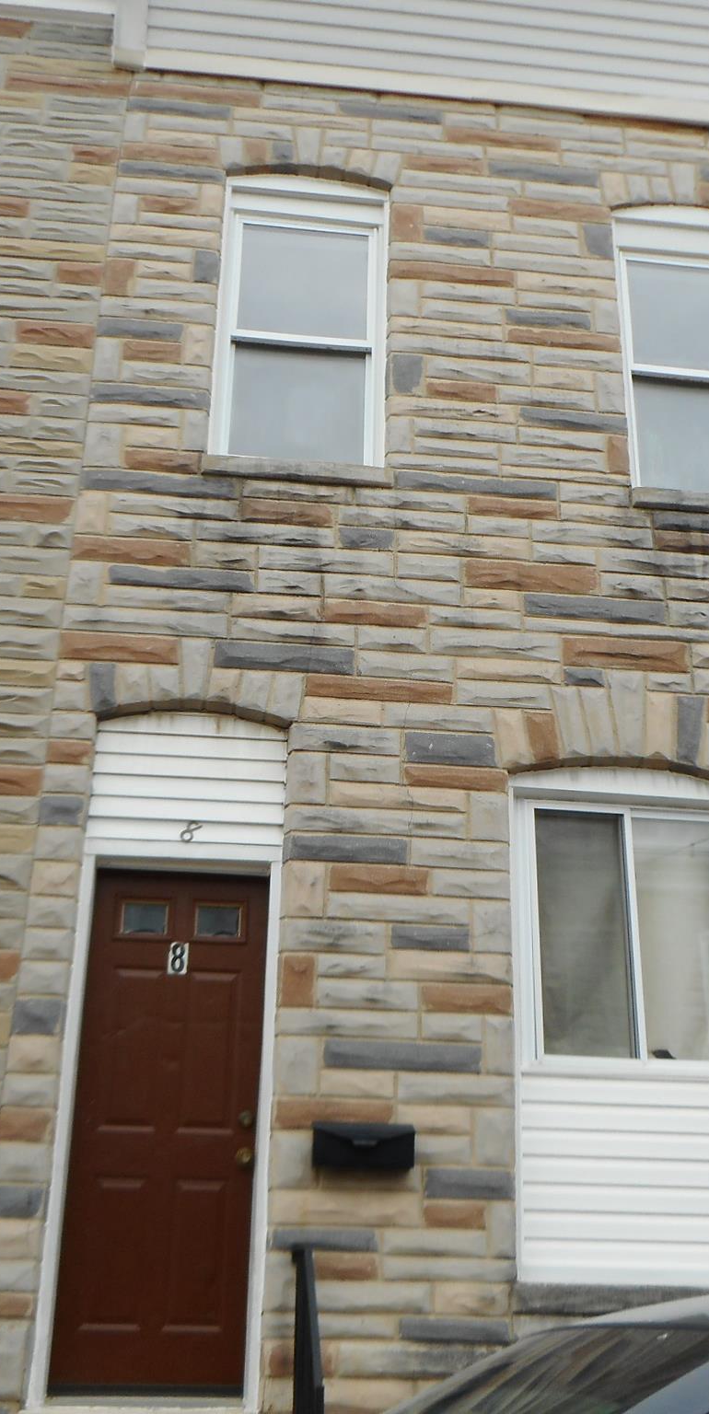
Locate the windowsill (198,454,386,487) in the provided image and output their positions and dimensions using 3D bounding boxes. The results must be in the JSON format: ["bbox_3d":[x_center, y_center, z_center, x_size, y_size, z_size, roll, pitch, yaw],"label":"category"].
[{"bbox_3d":[-0.291,-1.133,6.747,0.926,0.101,0.140,3,-22,-5],"label":"windowsill"}]

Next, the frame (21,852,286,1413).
[{"bbox_3d":[-0.757,1.644,5.485,0.852,2.121,0.150,3,-22,-5],"label":"frame"}]

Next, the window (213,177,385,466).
[{"bbox_3d":[-0.276,-2.045,7.210,0.885,1.843,0.130,3,-22,-5],"label":"window"}]

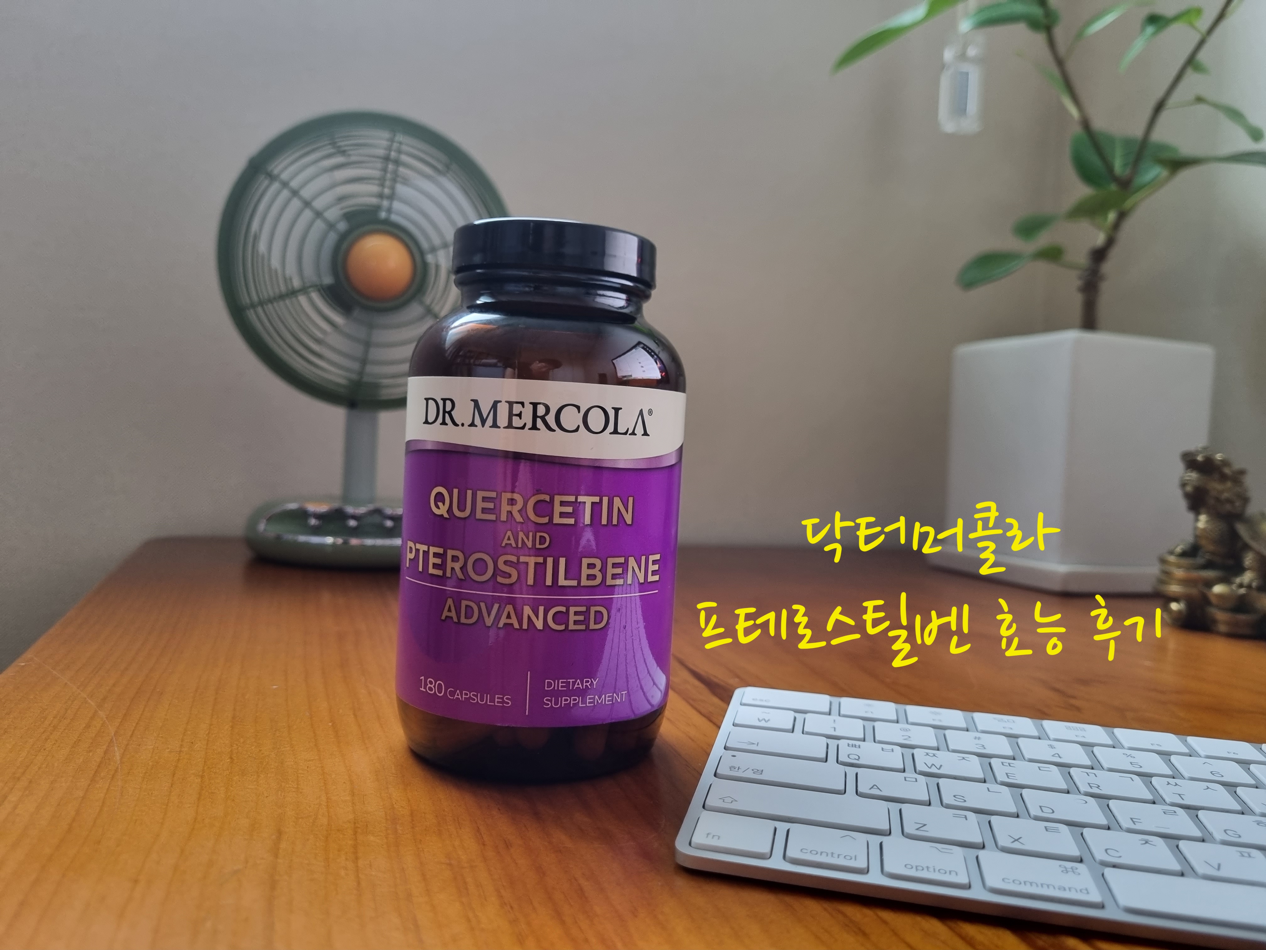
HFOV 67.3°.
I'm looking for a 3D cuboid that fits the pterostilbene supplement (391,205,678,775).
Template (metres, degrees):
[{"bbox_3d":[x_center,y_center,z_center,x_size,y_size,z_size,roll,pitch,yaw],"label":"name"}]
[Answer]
[{"bbox_3d":[-0.025,0.005,0.265,0.076,0.140,0.076,3,3,1],"label":"pterostilbene supplement"}]

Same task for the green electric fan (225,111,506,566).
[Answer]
[{"bbox_3d":[-0.168,-0.085,0.602,0.182,0.275,0.108,2,3,-18],"label":"green electric fan"}]

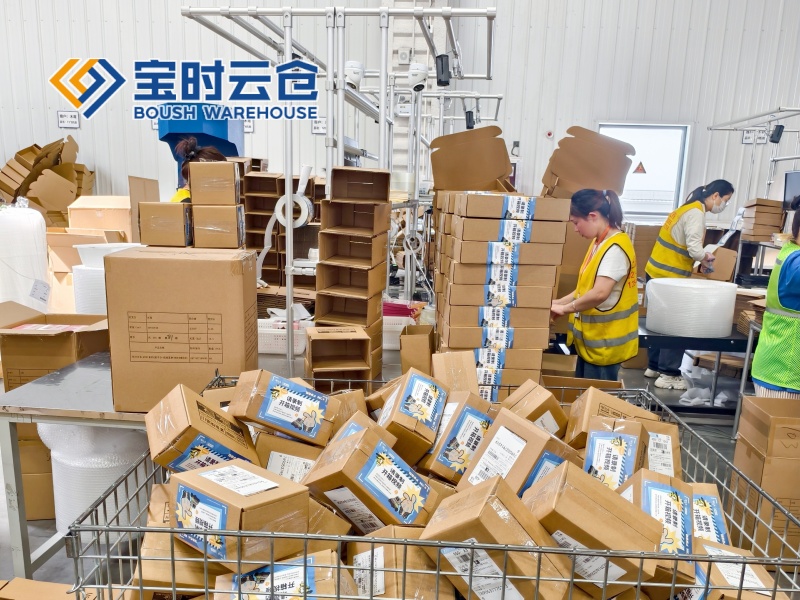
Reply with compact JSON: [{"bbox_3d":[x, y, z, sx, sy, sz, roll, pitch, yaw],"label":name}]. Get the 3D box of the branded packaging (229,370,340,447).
[{"bbox_3d":[-0.282,0.265,1.295,0.212,0.108,0.142,29,-24,-27],"label":"branded packaging"}]

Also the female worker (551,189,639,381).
[{"bbox_3d":[0.991,0.193,2.788,0.450,1.520,0.460,2,11,0],"label":"female worker"}]

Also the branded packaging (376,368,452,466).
[{"bbox_3d":[0.016,0.284,1.233,0.099,0.143,0.196,32,31,-3],"label":"branded packaging"}]

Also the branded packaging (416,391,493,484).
[{"bbox_3d":[0.136,0.330,1.268,0.099,0.196,0.143,33,-19,-8],"label":"branded packaging"}]

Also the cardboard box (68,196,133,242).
[{"bbox_3d":[-1.959,-0.504,3.540,0.345,0.260,0.300,-3,12,-22],"label":"cardboard box"}]

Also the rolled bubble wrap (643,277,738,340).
[{"bbox_3d":[1.810,0.041,3.310,0.468,0.272,0.468,2,11,0],"label":"rolled bubble wrap"}]

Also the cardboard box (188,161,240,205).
[{"bbox_3d":[-0.688,-0.436,1.996,0.150,0.151,0.180,0,12,-11],"label":"cardboard box"}]

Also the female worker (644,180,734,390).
[{"bbox_3d":[2.086,-0.103,3.790,0.520,1.500,0.440,-2,11,-18],"label":"female worker"}]

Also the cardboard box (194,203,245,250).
[{"bbox_3d":[-0.669,-0.276,1.984,0.150,0.151,0.180,0,12,-8],"label":"cardboard box"}]

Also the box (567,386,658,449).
[{"bbox_3d":[0.559,0.348,1.398,0.196,0.099,0.143,25,51,3],"label":"box"}]

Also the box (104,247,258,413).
[{"bbox_3d":[-0.645,0.078,1.645,0.366,0.442,0.284,1,11,-6],"label":"box"}]

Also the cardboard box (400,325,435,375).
[{"bbox_3d":[0.058,0.205,1.802,0.100,0.200,0.142,3,11,7],"label":"cardboard box"}]

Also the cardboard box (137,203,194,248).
[{"bbox_3d":[-0.876,-0.289,2.006,0.150,0.151,0.180,-1,12,-13],"label":"cardboard box"}]

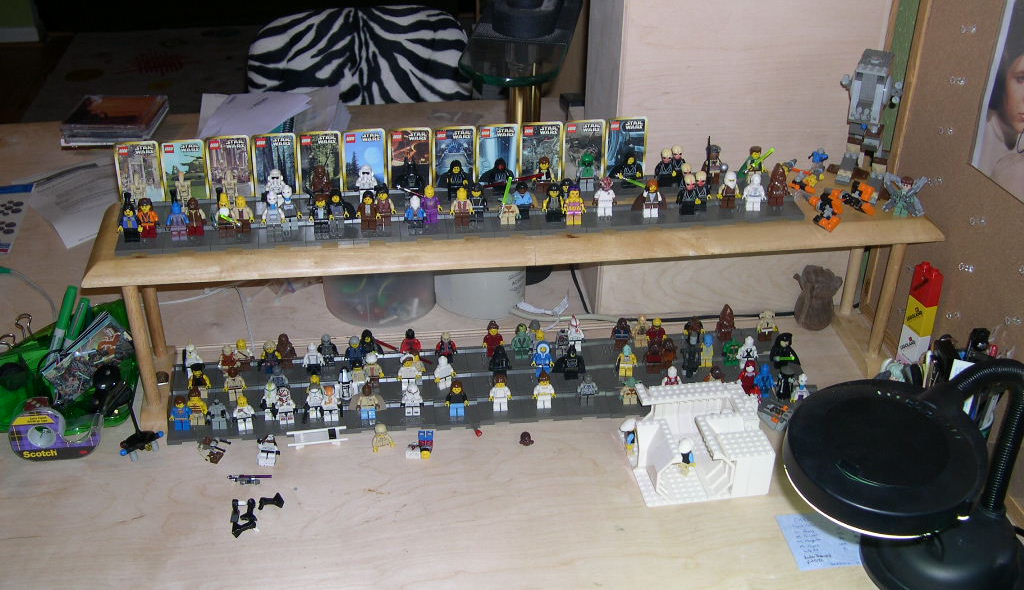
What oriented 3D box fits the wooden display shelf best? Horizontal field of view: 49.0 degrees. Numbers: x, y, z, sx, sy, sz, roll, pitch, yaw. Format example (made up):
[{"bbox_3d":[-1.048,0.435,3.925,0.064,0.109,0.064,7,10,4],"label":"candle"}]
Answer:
[{"bbox_3d":[0.008,-0.004,1.280,0.900,0.204,0.176,-3,31,-6],"label":"wooden display shelf"}]

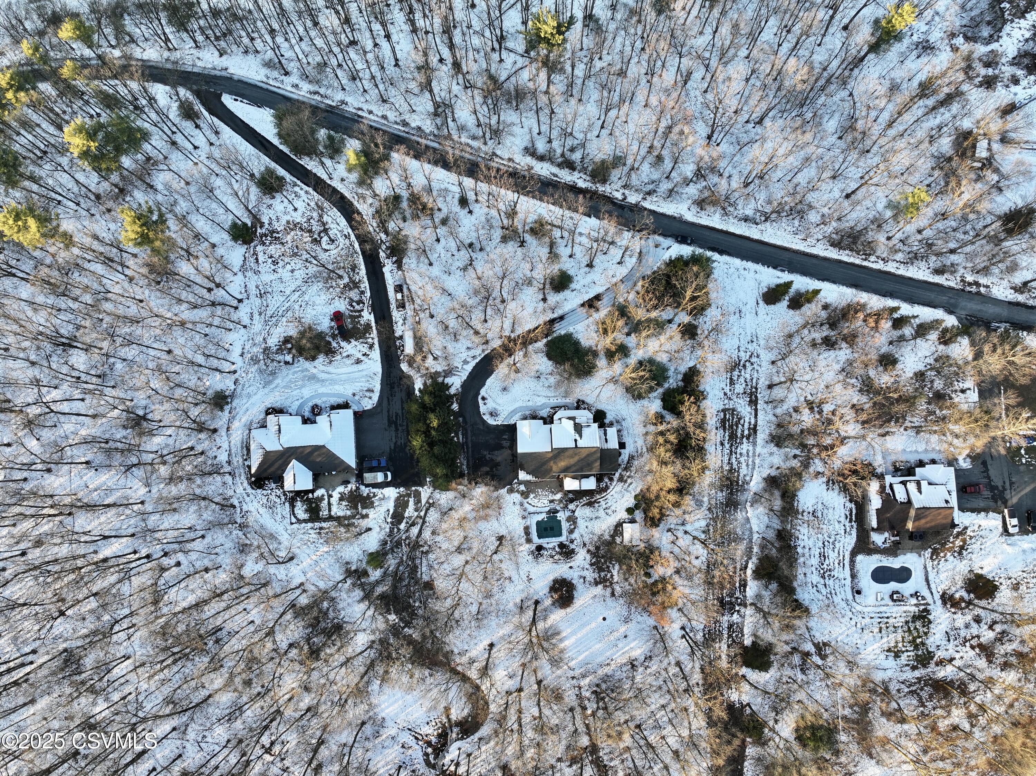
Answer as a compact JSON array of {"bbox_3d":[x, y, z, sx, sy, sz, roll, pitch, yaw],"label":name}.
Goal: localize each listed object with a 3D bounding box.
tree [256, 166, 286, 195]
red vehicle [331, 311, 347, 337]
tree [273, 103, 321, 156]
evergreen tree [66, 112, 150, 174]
[{"bbox_3d":[-54.680,-44.820,158.380,6.200,9.000,6.200,0,85,1],"label":"tree"},{"bbox_3d":[-39.160,-14.070,157.460,1.950,1.800,5.700,-19,85,-1],"label":"red vehicle"},{"bbox_3d":[-47.780,-54.520,156.180,8.600,15.000,8.600,0,85,1],"label":"tree"},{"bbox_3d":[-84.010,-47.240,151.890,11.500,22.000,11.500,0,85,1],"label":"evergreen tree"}]

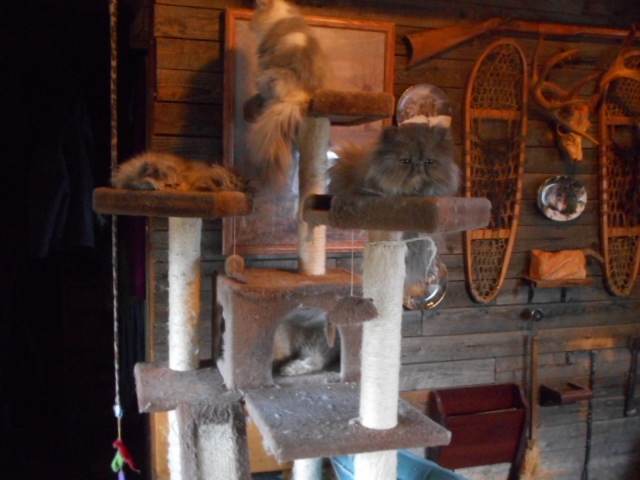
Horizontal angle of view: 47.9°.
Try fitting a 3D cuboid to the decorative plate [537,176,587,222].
[{"bbox_3d":[0.907,-0.152,2.704,0.224,0.178,0.025,-1,6,-19],"label":"decorative plate"}]

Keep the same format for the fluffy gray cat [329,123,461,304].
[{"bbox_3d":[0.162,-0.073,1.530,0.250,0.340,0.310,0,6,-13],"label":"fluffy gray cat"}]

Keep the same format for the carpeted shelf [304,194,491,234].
[{"bbox_3d":[0.152,-0.068,1.544,0.365,0.068,0.410,-1,6,-19],"label":"carpeted shelf"}]

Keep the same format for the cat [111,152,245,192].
[{"bbox_3d":[-0.355,-0.155,1.822,0.325,0.135,0.260,1,6,-6],"label":"cat"}]

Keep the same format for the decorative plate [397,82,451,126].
[{"bbox_3d":[0.360,-0.430,2.485,0.214,0.214,0.025,-1,6,-19],"label":"decorative plate"}]

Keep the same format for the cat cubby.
[{"bbox_3d":[-0.084,0.236,2.043,0.397,0.250,0.360,-1,6,-19],"label":"cat cubby"}]

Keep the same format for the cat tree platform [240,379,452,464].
[{"bbox_3d":[0.040,0.412,1.692,0.380,0.030,0.410,-1,6,-19],"label":"cat tree platform"}]

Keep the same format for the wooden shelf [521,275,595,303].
[{"bbox_3d":[0.886,0.195,2.697,0.250,0.100,0.100,-1,6,-19],"label":"wooden shelf"}]

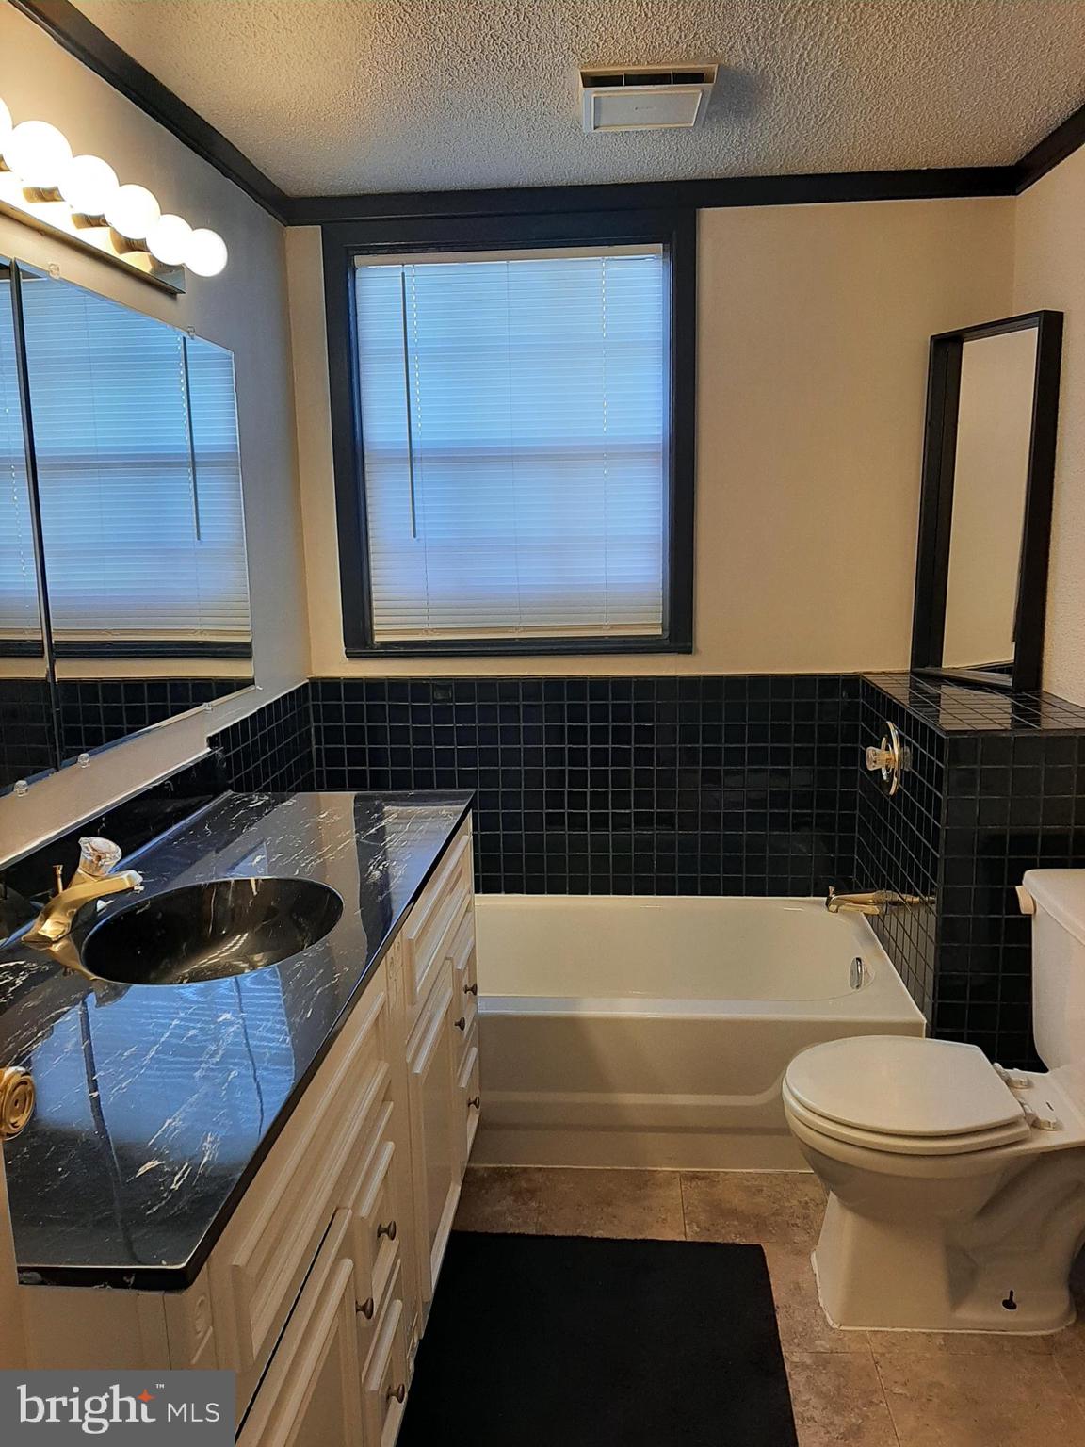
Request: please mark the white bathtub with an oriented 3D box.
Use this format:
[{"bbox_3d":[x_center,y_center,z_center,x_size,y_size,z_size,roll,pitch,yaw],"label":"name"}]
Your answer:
[{"bbox_3d":[0.087,0.739,2.762,1.522,0.367,0.767,0,11,5],"label":"white bathtub"}]

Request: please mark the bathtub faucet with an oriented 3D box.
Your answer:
[{"bbox_3d":[0.766,0.429,2.657,0.147,0.070,0.056,0,11,5],"label":"bathtub faucet"}]

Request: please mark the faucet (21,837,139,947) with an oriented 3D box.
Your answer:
[{"bbox_3d":[-0.675,0.235,1.633,0.155,0.136,0.150,0,11,5],"label":"faucet"}]

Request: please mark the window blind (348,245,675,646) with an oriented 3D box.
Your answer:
[{"bbox_3d":[-0.081,-0.733,2.919,0.807,1.008,0.035,0,11,5],"label":"window blind"}]

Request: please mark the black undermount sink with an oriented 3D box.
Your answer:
[{"bbox_3d":[-0.490,0.370,1.642,0.362,0.145,0.440,0,11,5],"label":"black undermount sink"}]

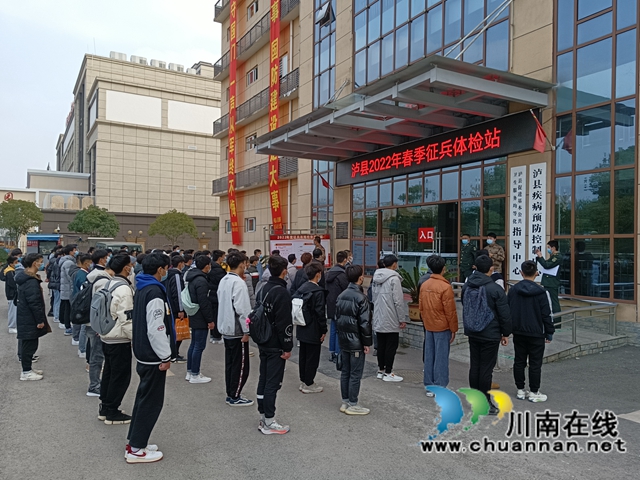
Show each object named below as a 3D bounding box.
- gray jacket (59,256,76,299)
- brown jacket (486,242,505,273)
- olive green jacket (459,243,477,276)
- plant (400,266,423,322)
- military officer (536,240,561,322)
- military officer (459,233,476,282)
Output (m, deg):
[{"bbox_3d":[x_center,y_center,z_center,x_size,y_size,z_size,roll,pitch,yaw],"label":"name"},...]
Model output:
[{"bbox_3d":[-5.139,0.766,10.200,0.380,0.900,0.550,1,0,-29],"label":"gray jacket"},{"bbox_3d":[4.102,0.434,11.700,0.360,0.720,0.540,1,-1,-35],"label":"brown jacket"},{"bbox_3d":[3.676,0.460,12.400,0.330,0.750,0.520,1,0,-29],"label":"olive green jacket"},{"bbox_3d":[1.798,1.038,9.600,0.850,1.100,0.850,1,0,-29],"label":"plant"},{"bbox_3d":[4.640,0.912,10.050,0.460,1.780,0.530,1,0,-14],"label":"military officer"},{"bbox_3d":[3.676,0.743,12.400,0.340,1.760,0.520,1,0,-29],"label":"military officer"}]

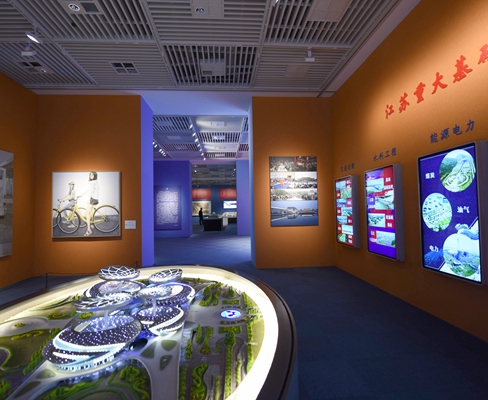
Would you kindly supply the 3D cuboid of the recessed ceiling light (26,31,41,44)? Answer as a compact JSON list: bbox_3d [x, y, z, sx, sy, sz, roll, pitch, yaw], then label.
[{"bbox_3d":[-3.182,-2.448,4.028,0.167,0.147,0.176,-1,-2,-4],"label":"recessed ceiling light"}]

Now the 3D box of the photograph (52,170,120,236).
[{"bbox_3d":[-3.783,0.110,6.421,1.602,1.607,0.059,-1,-2,-4],"label":"photograph"}]

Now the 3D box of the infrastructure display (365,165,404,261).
[{"bbox_3d":[2.406,0.210,4.600,0.134,1.519,0.862,-1,-2,-4],"label":"infrastructure display"}]

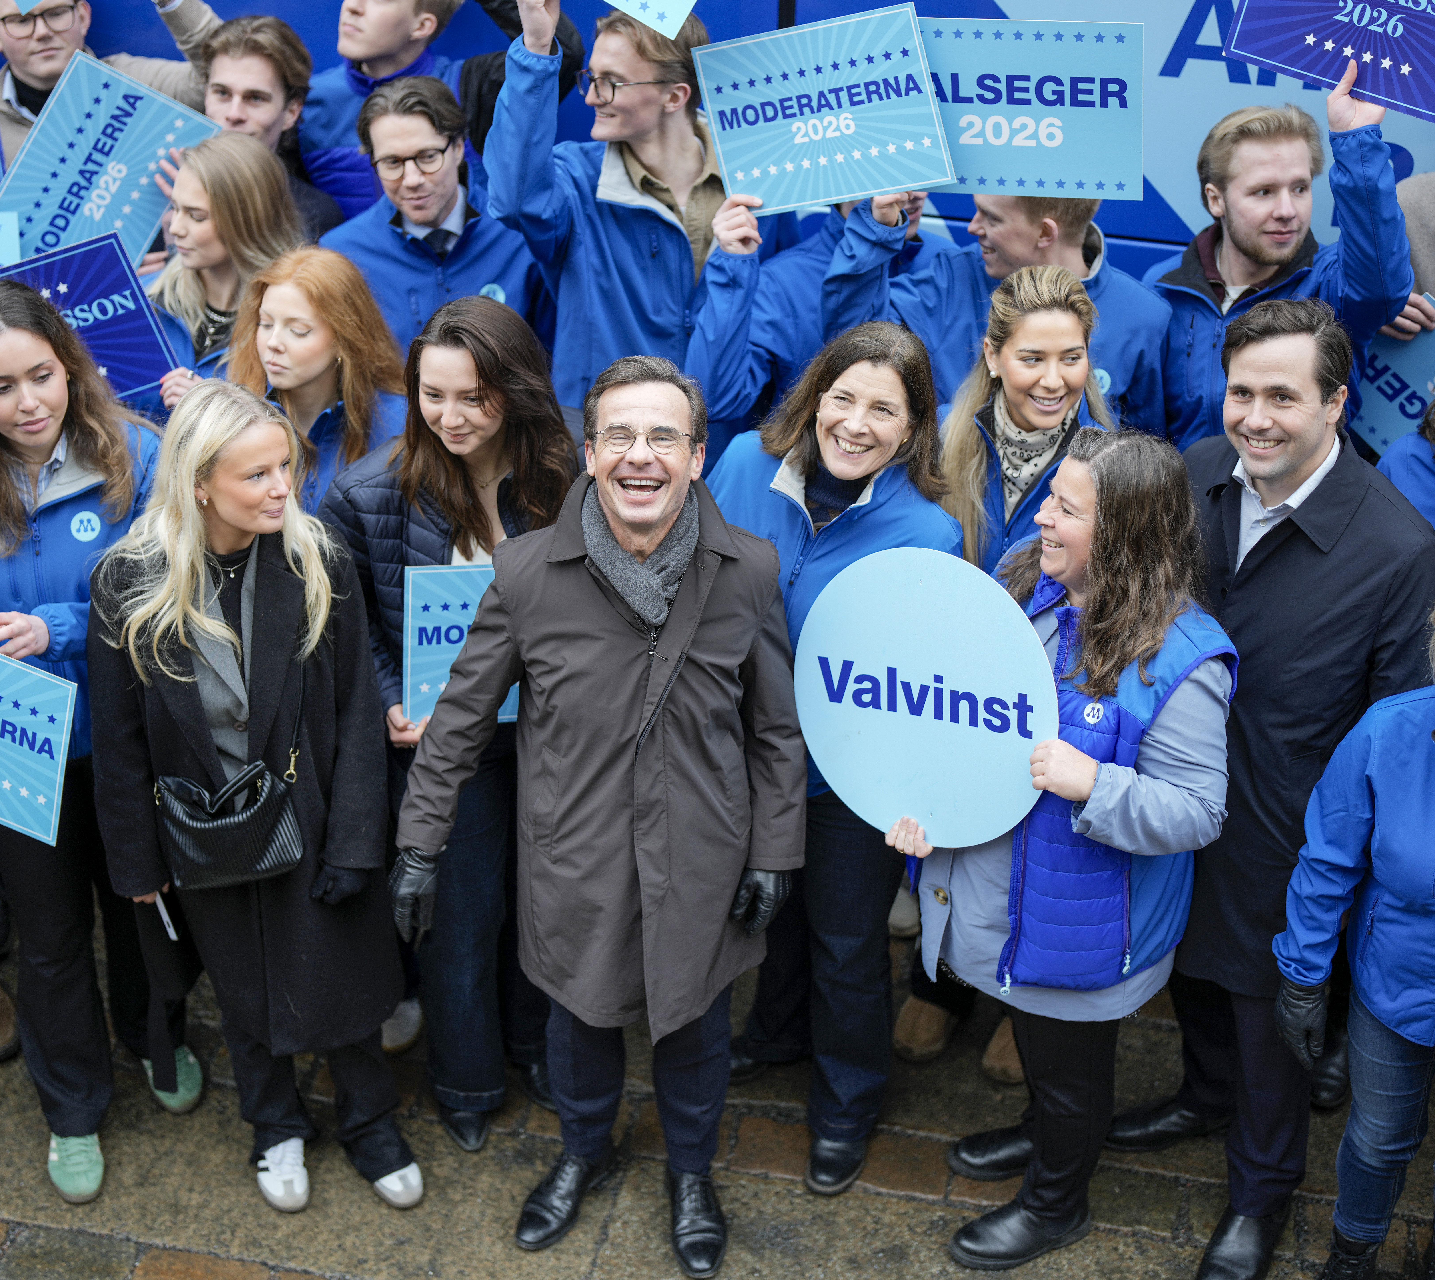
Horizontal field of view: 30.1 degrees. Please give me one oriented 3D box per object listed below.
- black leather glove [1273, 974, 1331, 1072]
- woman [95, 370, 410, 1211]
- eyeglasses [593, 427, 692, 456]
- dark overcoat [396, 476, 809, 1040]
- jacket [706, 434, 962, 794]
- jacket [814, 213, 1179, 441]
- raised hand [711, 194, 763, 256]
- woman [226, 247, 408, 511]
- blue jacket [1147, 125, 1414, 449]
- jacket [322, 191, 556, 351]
[{"bbox_3d":[0.969,0.615,4.363,0.100,0.210,0.090,14,35,21],"label":"black leather glove"},{"bbox_3d":[-0.763,0.308,4.608,0.550,1.700,0.400,-6,33,-10],"label":"woman"},{"bbox_3d":[-0.109,-0.293,3.880,0.140,0.044,0.135,2,5,2],"label":"eyeglasses"},{"bbox_3d":[-0.177,0.228,4.388,0.700,1.000,0.400,-1,32,-3],"label":"dark overcoat"},{"bbox_3d":[0.185,-0.026,4.387,0.480,0.650,0.290,9,36,12],"label":"jacket"},{"bbox_3d":[0.565,-0.456,5.041,0.660,0.840,0.460,7,33,10],"label":"jacket"},{"bbox_3d":[0.034,-0.687,4.412,0.085,0.105,0.085,0,35,0],"label":"raised hand"},{"bbox_3d":[-0.707,0.069,4.795,0.480,1.700,0.350,15,38,20],"label":"woman"},{"bbox_3d":[0.911,-0.433,4.612,0.550,1.000,0.380,9,36,12],"label":"blue jacket"},{"bbox_3d":[-0.565,-0.478,5.200,0.520,0.750,0.320,-2,32,-4],"label":"jacket"}]

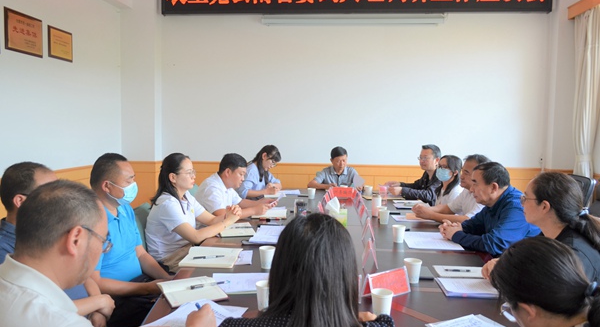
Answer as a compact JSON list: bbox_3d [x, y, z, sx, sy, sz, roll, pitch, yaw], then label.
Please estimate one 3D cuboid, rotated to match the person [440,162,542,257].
[{"bbox_3d":[1.051,0.595,2.499,0.620,1.205,0.540,1,4,3],"label":"person"}]

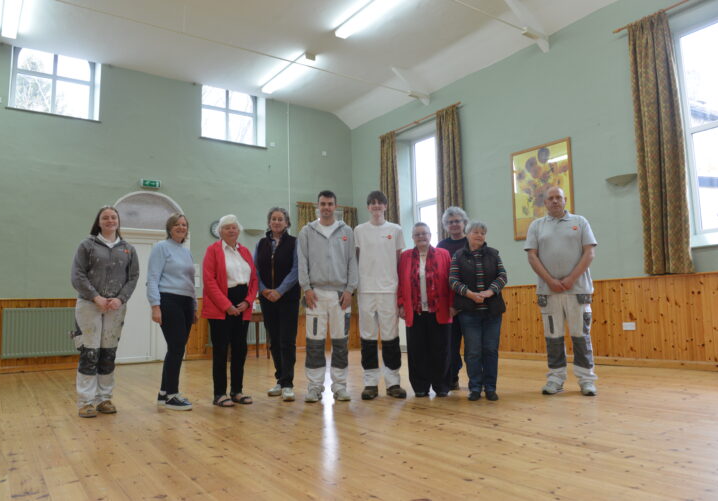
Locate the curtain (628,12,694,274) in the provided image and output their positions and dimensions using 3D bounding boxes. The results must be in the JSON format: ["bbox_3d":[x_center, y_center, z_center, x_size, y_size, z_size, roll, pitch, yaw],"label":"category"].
[{"bbox_3d":[3.392,-1.228,6.179,0.170,3.001,0.513,4,-8,-37],"label":"curtain"}]

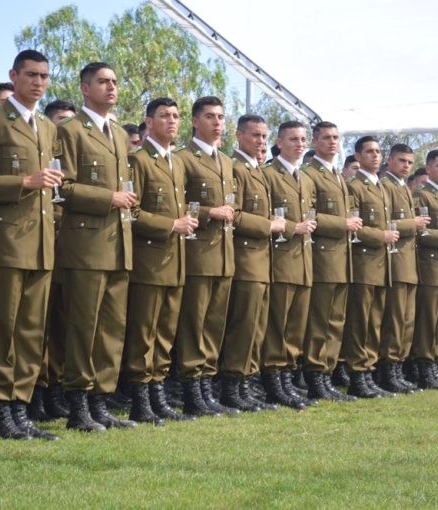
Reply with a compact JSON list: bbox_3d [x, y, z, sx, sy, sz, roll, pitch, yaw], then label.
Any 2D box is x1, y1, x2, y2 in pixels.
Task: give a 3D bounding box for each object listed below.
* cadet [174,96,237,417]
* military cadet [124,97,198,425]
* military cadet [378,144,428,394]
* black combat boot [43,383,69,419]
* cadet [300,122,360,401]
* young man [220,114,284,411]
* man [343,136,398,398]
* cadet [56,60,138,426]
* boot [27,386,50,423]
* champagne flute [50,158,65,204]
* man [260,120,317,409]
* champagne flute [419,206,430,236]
[{"bbox_3d":[-0.052,0.003,9.832,0.420,1.794,0.520,1,0,37],"label":"cadet"},{"bbox_3d":[-0.312,0.026,9.404,0.420,1.750,0.520,1,0,33],"label":"military cadet"},{"bbox_3d":[1.306,0.089,12.430,0.380,1.750,0.500,0,-1,32],"label":"military cadet"},{"bbox_3d":[-0.865,0.772,9.420,0.280,0.220,0.110,1,0,32],"label":"black combat boot"},{"bbox_3d":[0.720,0.033,11.380,0.380,1.798,0.500,0,-1,32],"label":"cadet"},{"bbox_3d":[0.195,0.039,10.365,0.420,1.749,0.520,1,0,30],"label":"young man"},{"bbox_3d":[1.024,0.076,11.734,0.420,1.749,0.520,1,0,32],"label":"man"},{"bbox_3d":[-0.609,-0.050,8.750,0.380,1.828,0.500,0,-2,33],"label":"cadet"},{"bbox_3d":[-0.963,0.776,9.270,0.280,0.220,0.110,1,0,44],"label":"boot"},{"bbox_3d":[-0.742,-0.340,8.000,0.060,0.200,0.060,-4,-1,0],"label":"champagne flute"},{"bbox_3d":[0.435,0.048,10.850,0.380,1.761,0.500,0,-2,35],"label":"man"},{"bbox_3d":[1.433,-0.233,12.180,0.060,0.205,0.060,-2,-1,0],"label":"champagne flute"}]

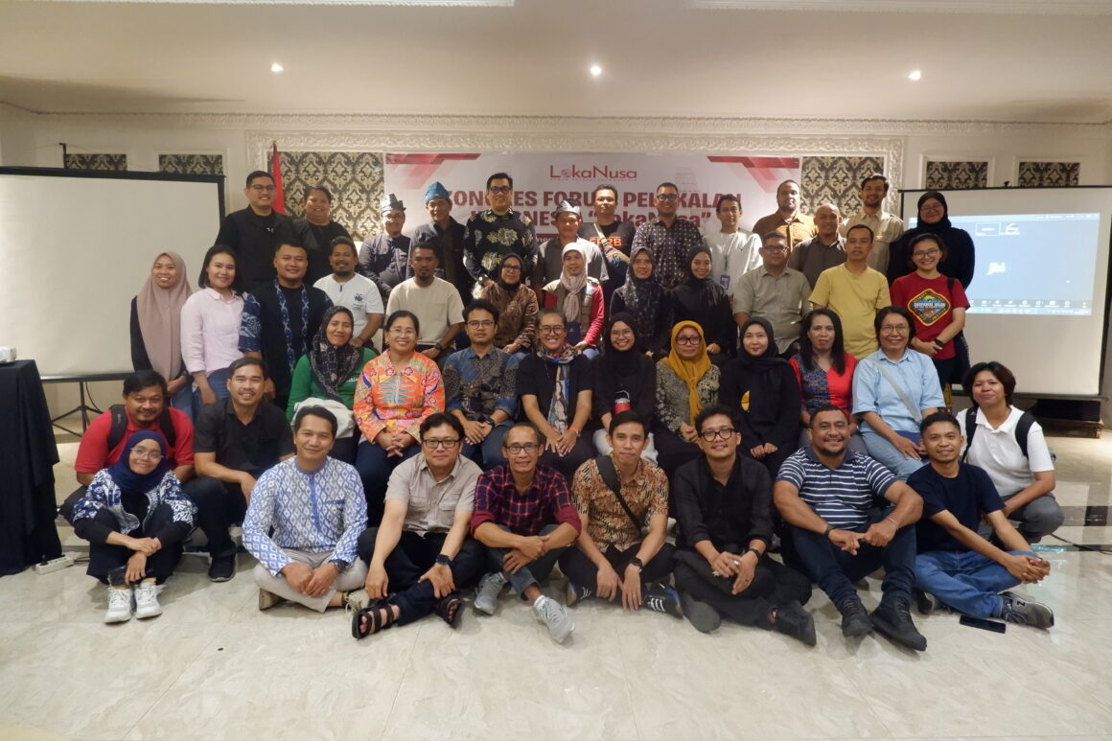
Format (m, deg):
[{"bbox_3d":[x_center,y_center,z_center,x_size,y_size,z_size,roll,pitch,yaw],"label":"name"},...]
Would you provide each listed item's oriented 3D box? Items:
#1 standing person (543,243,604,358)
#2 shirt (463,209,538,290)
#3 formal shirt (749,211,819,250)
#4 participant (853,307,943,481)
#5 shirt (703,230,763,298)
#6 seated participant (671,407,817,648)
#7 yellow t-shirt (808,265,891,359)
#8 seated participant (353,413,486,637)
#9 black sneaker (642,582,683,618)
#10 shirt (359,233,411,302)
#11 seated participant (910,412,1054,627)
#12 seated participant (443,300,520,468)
[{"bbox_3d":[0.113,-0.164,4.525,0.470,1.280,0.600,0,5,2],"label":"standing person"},{"bbox_3d":[-0.354,-0.662,4.495,0.500,0.700,0.280,0,7,-3],"label":"shirt"},{"bbox_3d":[1.648,-0.782,5.098,0.530,0.720,0.290,1,6,13],"label":"formal shirt"},{"bbox_3d":[1.738,0.337,3.573,0.500,1.285,0.740,1,8,7],"label":"participant"},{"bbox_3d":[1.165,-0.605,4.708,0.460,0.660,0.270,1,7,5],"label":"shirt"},{"bbox_3d":[0.811,0.605,3.205,0.590,0.840,0.860,1,7,5],"label":"seated participant"},{"bbox_3d":[1.966,-0.384,4.768,0.540,0.640,0.300,1,7,8],"label":"yellow t-shirt"},{"bbox_3d":[-0.551,0.604,3.032,0.560,0.870,0.580,0,7,-6],"label":"seated participant"},{"bbox_3d":[0.439,0.954,3.025,0.270,0.105,0.110,5,-30,41],"label":"black sneaker"},{"bbox_3d":[-1.160,-0.640,5.040,0.520,0.680,0.330,-1,7,-10],"label":"shirt"},{"bbox_3d":[1.810,0.608,3.133,0.600,0.800,0.680,0,5,2],"label":"seated participant"},{"bbox_3d":[-0.407,0.268,3.944,0.480,1.310,0.700,0,6,-5],"label":"seated participant"}]

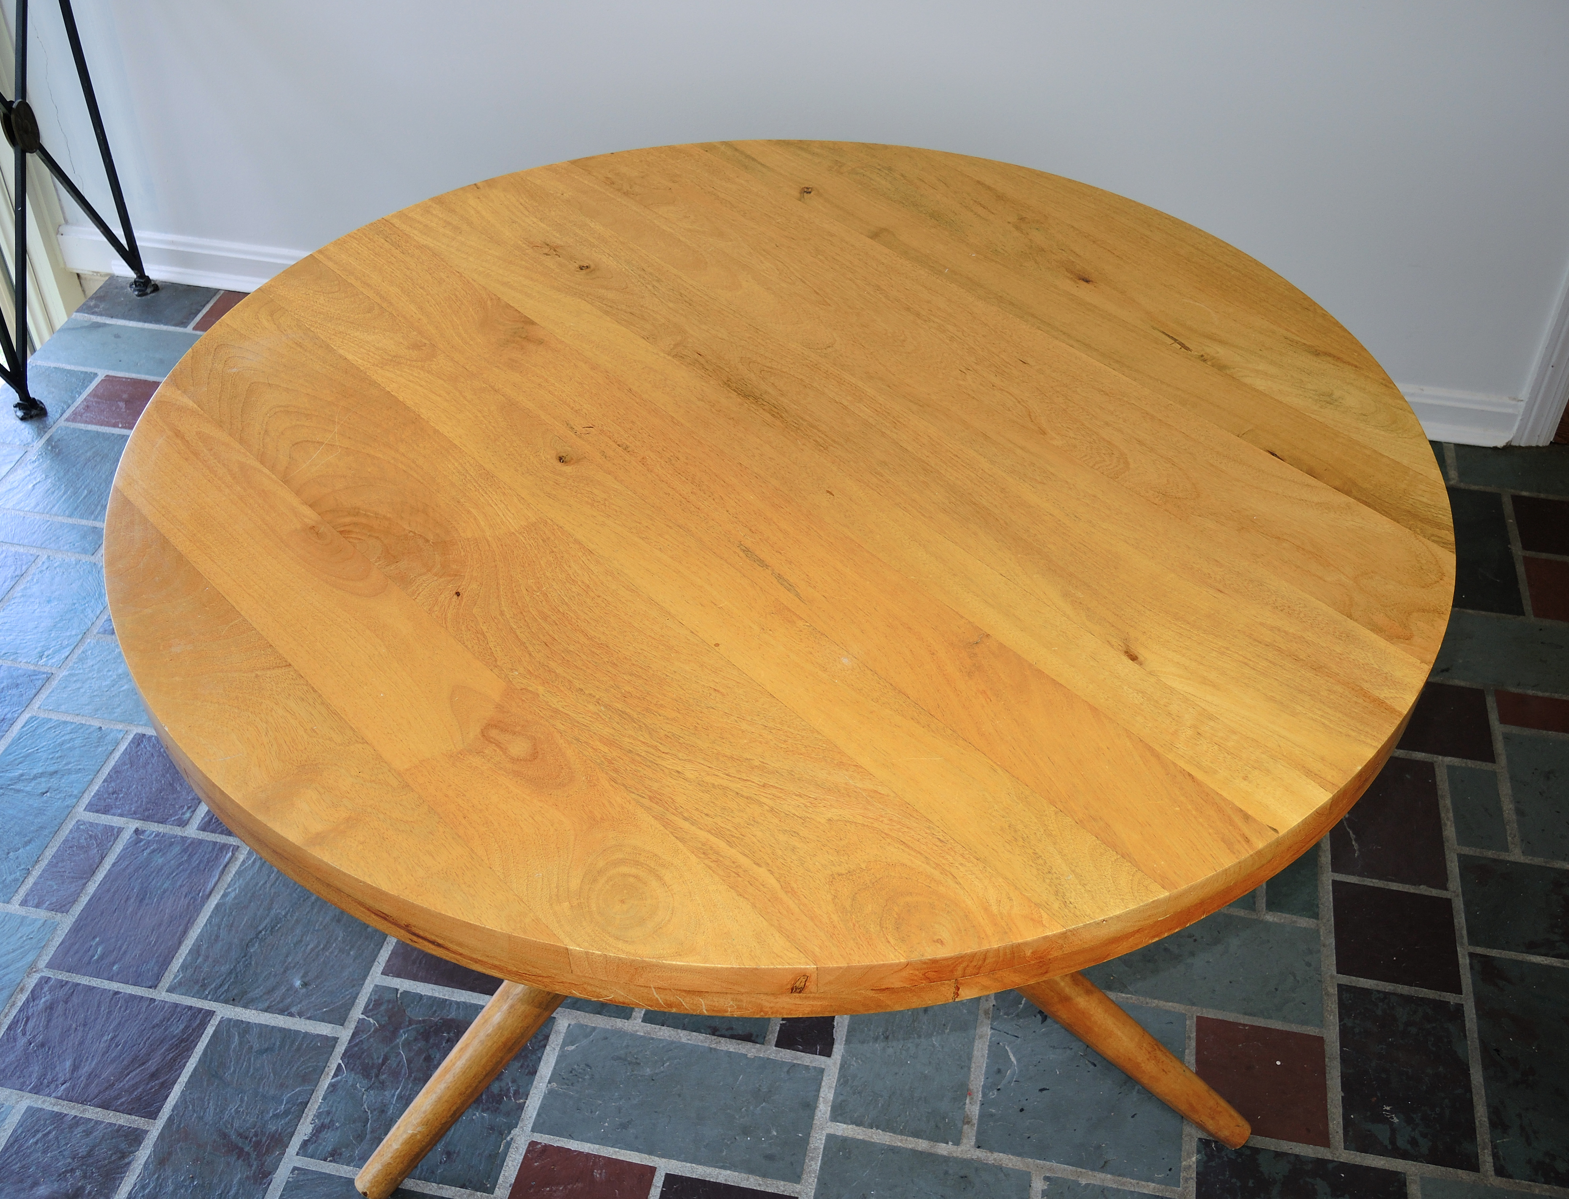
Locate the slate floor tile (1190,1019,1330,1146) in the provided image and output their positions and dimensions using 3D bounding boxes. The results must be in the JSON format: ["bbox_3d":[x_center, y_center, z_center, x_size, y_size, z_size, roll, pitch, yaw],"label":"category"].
[{"bbox_3d":[0.525,0.532,1.781,0.141,0.012,0.137,8,44,9],"label":"slate floor tile"}]

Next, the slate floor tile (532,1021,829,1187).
[{"bbox_3d":[-0.113,0.551,1.770,0.295,0.012,0.138,8,44,9],"label":"slate floor tile"}]

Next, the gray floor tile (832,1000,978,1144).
[{"bbox_3d":[0.139,0.506,1.815,0.143,0.012,0.213,8,44,9],"label":"gray floor tile"}]

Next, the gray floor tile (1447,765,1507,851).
[{"bbox_3d":[0.880,0.269,2.055,0.062,0.012,0.134,8,44,9],"label":"gray floor tile"}]

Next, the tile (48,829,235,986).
[{"bbox_3d":[-0.776,0.375,1.964,0.145,0.012,0.211,8,44,9],"label":"tile"}]

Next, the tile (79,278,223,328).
[{"bbox_3d":[-1.151,-0.535,2.930,0.221,0.012,0.126,8,44,9],"label":"tile"}]

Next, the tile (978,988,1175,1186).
[{"bbox_3d":[0.330,0.531,1.785,0.216,0.012,0.212,8,44,9],"label":"tile"}]

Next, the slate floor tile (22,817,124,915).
[{"bbox_3d":[-0.882,0.335,2.008,0.063,0.012,0.134,8,44,9],"label":"slate floor tile"}]

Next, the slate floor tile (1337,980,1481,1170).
[{"bbox_3d":[0.685,0.527,1.785,0.139,0.012,0.208,8,44,9],"label":"slate floor tile"}]

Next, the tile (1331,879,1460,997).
[{"bbox_3d":[0.723,0.402,1.916,0.140,0.012,0.137,8,44,9],"label":"tile"}]

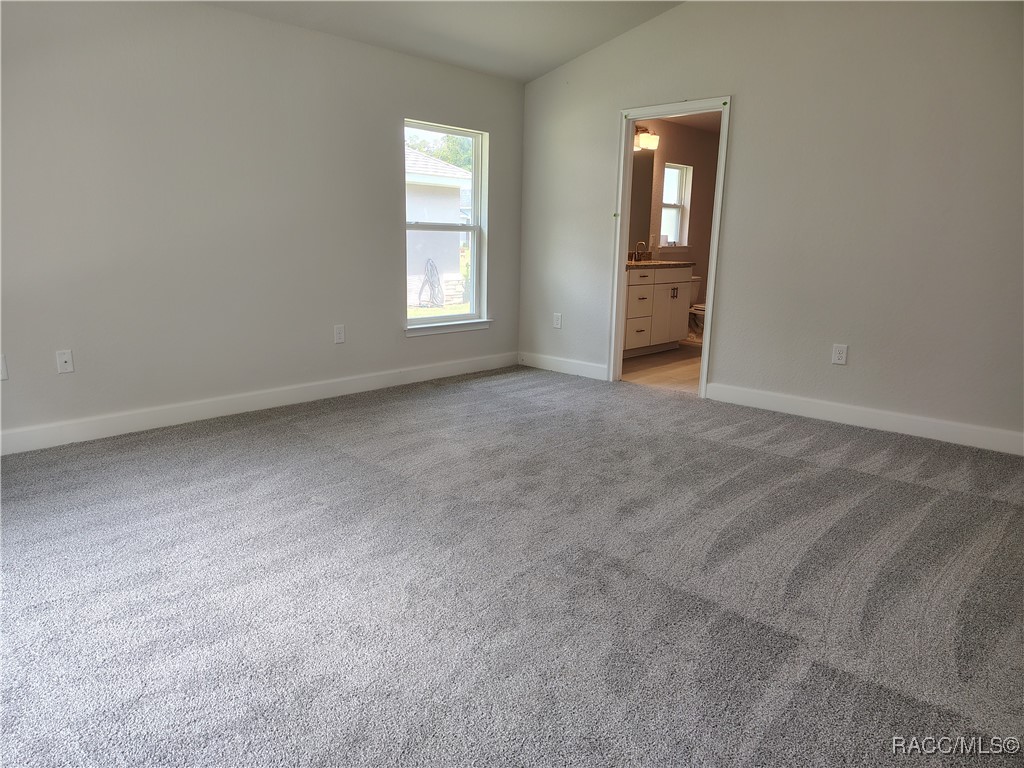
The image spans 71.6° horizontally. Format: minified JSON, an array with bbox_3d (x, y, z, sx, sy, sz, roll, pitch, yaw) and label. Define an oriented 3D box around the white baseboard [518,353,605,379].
[{"bbox_3d":[0.430,-0.164,6.196,0.985,0.132,0.015,12,16,41],"label":"white baseboard"}]

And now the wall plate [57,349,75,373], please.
[{"bbox_3d":[-2.401,-0.117,3.821,0.008,0.119,0.071,12,16,41],"label":"wall plate"}]

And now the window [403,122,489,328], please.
[{"bbox_3d":[-0.541,-1.256,5.717,0.120,1.541,0.879,12,16,41],"label":"window"}]

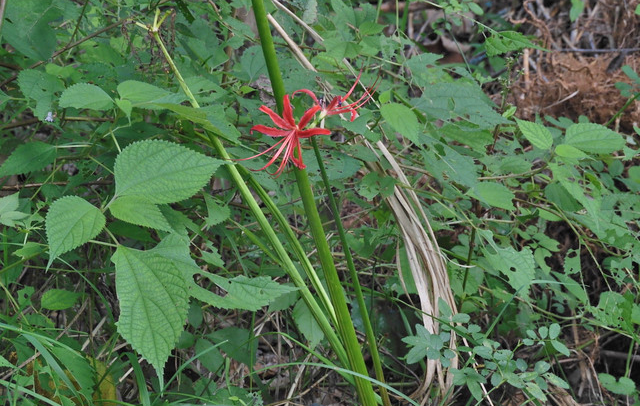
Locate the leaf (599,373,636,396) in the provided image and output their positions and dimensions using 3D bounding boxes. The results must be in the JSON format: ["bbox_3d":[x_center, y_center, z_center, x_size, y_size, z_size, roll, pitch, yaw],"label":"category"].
[{"bbox_3d":[0.268,0.164,3.750,0.034,0.012,0.031,0,41,0],"label":"leaf"}]

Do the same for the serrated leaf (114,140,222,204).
[{"bbox_3d":[-0.126,-0.026,3.450,0.095,0.018,0.060,-17,56,-15],"label":"serrated leaf"}]

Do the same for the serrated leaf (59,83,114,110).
[{"bbox_3d":[-0.199,-0.090,3.550,0.048,0.014,0.034,-3,43,1],"label":"serrated leaf"}]

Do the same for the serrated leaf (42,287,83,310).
[{"bbox_3d":[-0.224,0.083,3.600,0.037,0.011,0.025,-9,46,-8],"label":"serrated leaf"}]

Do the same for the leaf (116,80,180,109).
[{"bbox_3d":[-0.146,-0.093,3.550,0.056,0.015,0.036,5,41,1],"label":"leaf"}]

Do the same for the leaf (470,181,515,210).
[{"bbox_3d":[0.155,-0.007,3.750,0.045,0.012,0.031,21,46,17],"label":"leaf"}]

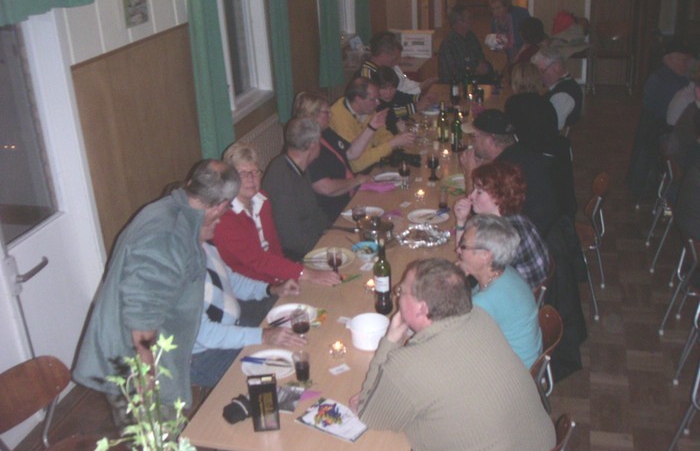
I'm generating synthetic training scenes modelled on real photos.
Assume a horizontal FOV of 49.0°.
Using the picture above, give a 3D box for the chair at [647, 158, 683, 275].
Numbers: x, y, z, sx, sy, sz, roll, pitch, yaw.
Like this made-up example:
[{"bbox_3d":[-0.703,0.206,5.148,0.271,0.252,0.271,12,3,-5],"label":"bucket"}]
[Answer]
[{"bbox_3d":[2.290,-0.134,5.119,0.480,0.780,0.460,3,23,14],"label":"chair"}]

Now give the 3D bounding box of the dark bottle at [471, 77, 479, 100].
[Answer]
[{"bbox_3d":[1.097,-1.213,6.747,0.066,0.205,0.066,3,23,14],"label":"dark bottle"}]

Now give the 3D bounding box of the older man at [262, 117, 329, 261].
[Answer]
[{"bbox_3d":[-0.100,0.060,4.309,0.760,1.280,0.540,-3,22,1],"label":"older man"}]

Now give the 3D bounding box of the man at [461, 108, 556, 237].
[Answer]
[{"bbox_3d":[0.902,-0.045,4.396,0.750,1.240,0.540,8,26,24],"label":"man"}]

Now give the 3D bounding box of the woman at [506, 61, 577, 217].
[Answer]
[{"bbox_3d":[1.181,-0.485,5.343,0.700,1.260,0.500,18,31,40],"label":"woman"}]

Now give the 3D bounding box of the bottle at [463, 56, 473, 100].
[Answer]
[{"bbox_3d":[0.957,-1.187,6.225,0.077,0.310,0.077,4,24,13],"label":"bottle"}]

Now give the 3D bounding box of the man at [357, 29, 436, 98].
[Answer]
[{"bbox_3d":[0.509,-0.830,6.341,0.800,1.340,0.540,3,23,14],"label":"man"}]

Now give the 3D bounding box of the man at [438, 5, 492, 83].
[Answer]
[{"bbox_3d":[1.026,-1.294,6.996,0.520,1.380,0.700,2,23,8],"label":"man"}]

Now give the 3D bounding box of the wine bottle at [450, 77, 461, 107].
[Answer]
[{"bbox_3d":[0.833,-1.089,6.040,0.075,0.280,0.075,4,24,13],"label":"wine bottle"}]

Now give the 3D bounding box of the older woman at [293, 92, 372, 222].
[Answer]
[{"bbox_3d":[-0.088,-0.221,4.882,0.720,1.280,0.530,9,26,27],"label":"older woman"}]

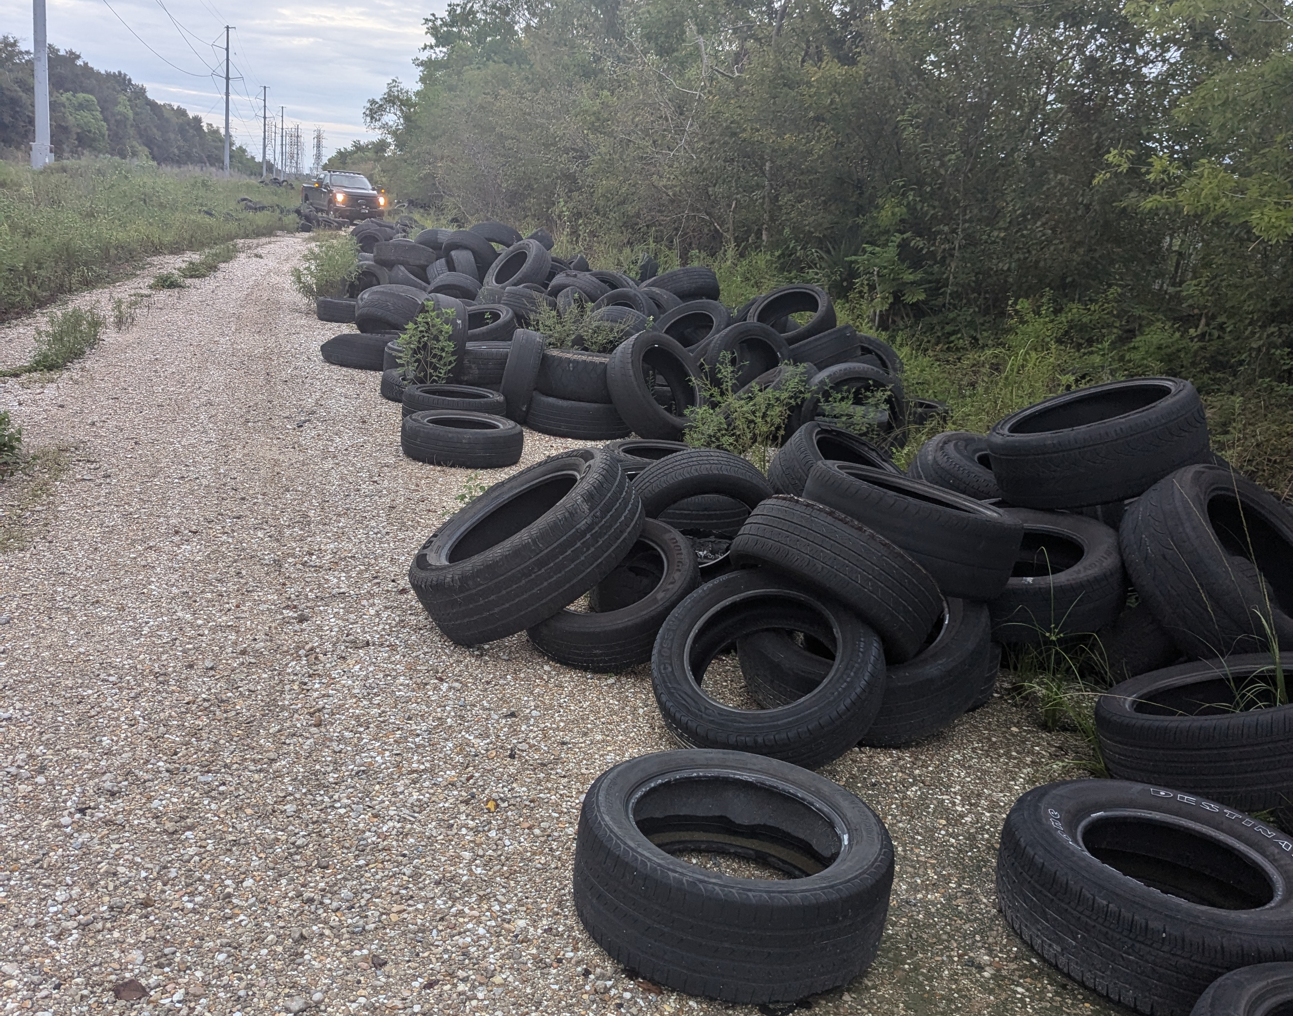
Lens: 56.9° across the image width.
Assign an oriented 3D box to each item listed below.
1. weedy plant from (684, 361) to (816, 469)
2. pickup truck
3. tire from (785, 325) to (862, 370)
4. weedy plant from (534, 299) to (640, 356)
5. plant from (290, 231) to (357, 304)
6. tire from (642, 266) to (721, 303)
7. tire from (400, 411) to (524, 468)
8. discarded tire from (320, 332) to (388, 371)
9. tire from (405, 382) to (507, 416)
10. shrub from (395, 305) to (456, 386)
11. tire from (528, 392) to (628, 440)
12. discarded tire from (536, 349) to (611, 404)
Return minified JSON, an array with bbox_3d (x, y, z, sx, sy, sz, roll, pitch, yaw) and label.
[{"bbox_3d":[0.661,-0.600,7.725,0.700,0.630,0.600,3,14,-11],"label":"weedy plant"},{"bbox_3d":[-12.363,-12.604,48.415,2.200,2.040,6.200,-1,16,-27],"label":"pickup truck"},{"bbox_3d":[1.238,-1.131,8.700,0.680,0.205,0.680,-23,3,10],"label":"tire"},{"bbox_3d":[-0.457,-1.286,8.905,0.680,0.460,0.550,3,14,-11],"label":"weedy plant"},{"bbox_3d":[-4.131,-3.098,15.400,0.760,0.840,0.700,3,14,-11],"label":"plant"},{"bbox_3d":[0.298,-1.848,10.200,0.670,0.240,0.670,-9,-7,3],"label":"tire"},{"bbox_3d":[-1.068,-0.402,6.931,0.698,0.212,0.698,4,14,-9],"label":"tire"},{"bbox_3d":[-2.383,-1.334,10.047,0.709,0.260,0.709,4,8,-14],"label":"discarded tire"},{"bbox_3d":[-1.258,-0.648,7.830,0.662,0.220,0.662,4,14,-9],"label":"tire"},{"bbox_3d":[-1.613,-1.156,8.724,0.400,0.620,0.380,3,14,-11],"label":"shrub"},{"bbox_3d":[-0.455,-0.646,8.133,0.725,0.235,0.725,5,14,-4],"label":"tire"},{"bbox_3d":[-0.475,-0.901,8.140,0.740,0.265,0.740,5,14,-4],"label":"discarded tire"}]

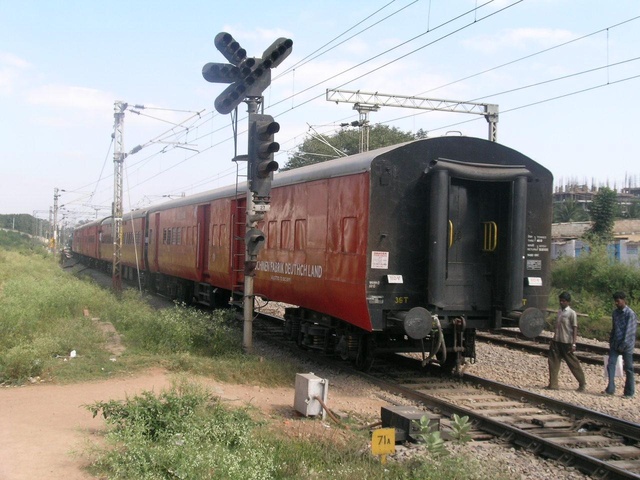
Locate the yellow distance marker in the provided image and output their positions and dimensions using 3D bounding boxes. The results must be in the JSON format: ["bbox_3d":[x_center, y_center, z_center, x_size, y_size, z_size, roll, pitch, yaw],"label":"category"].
[{"bbox_3d":[0.694,2.309,9.450,0.275,0.430,0.040,1,0,-19],"label":"yellow distance marker"}]

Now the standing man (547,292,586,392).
[{"bbox_3d":[4.266,1.760,14.750,0.600,1.710,0.470,1,0,-17],"label":"standing man"}]

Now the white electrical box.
[{"bbox_3d":[-0.128,2.227,12.100,0.290,0.540,0.570,2,0,-19],"label":"white electrical box"}]

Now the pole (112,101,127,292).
[{"bbox_3d":[-8.579,-1.814,36.300,0.450,8.350,0.320,1,0,-19],"label":"pole"}]

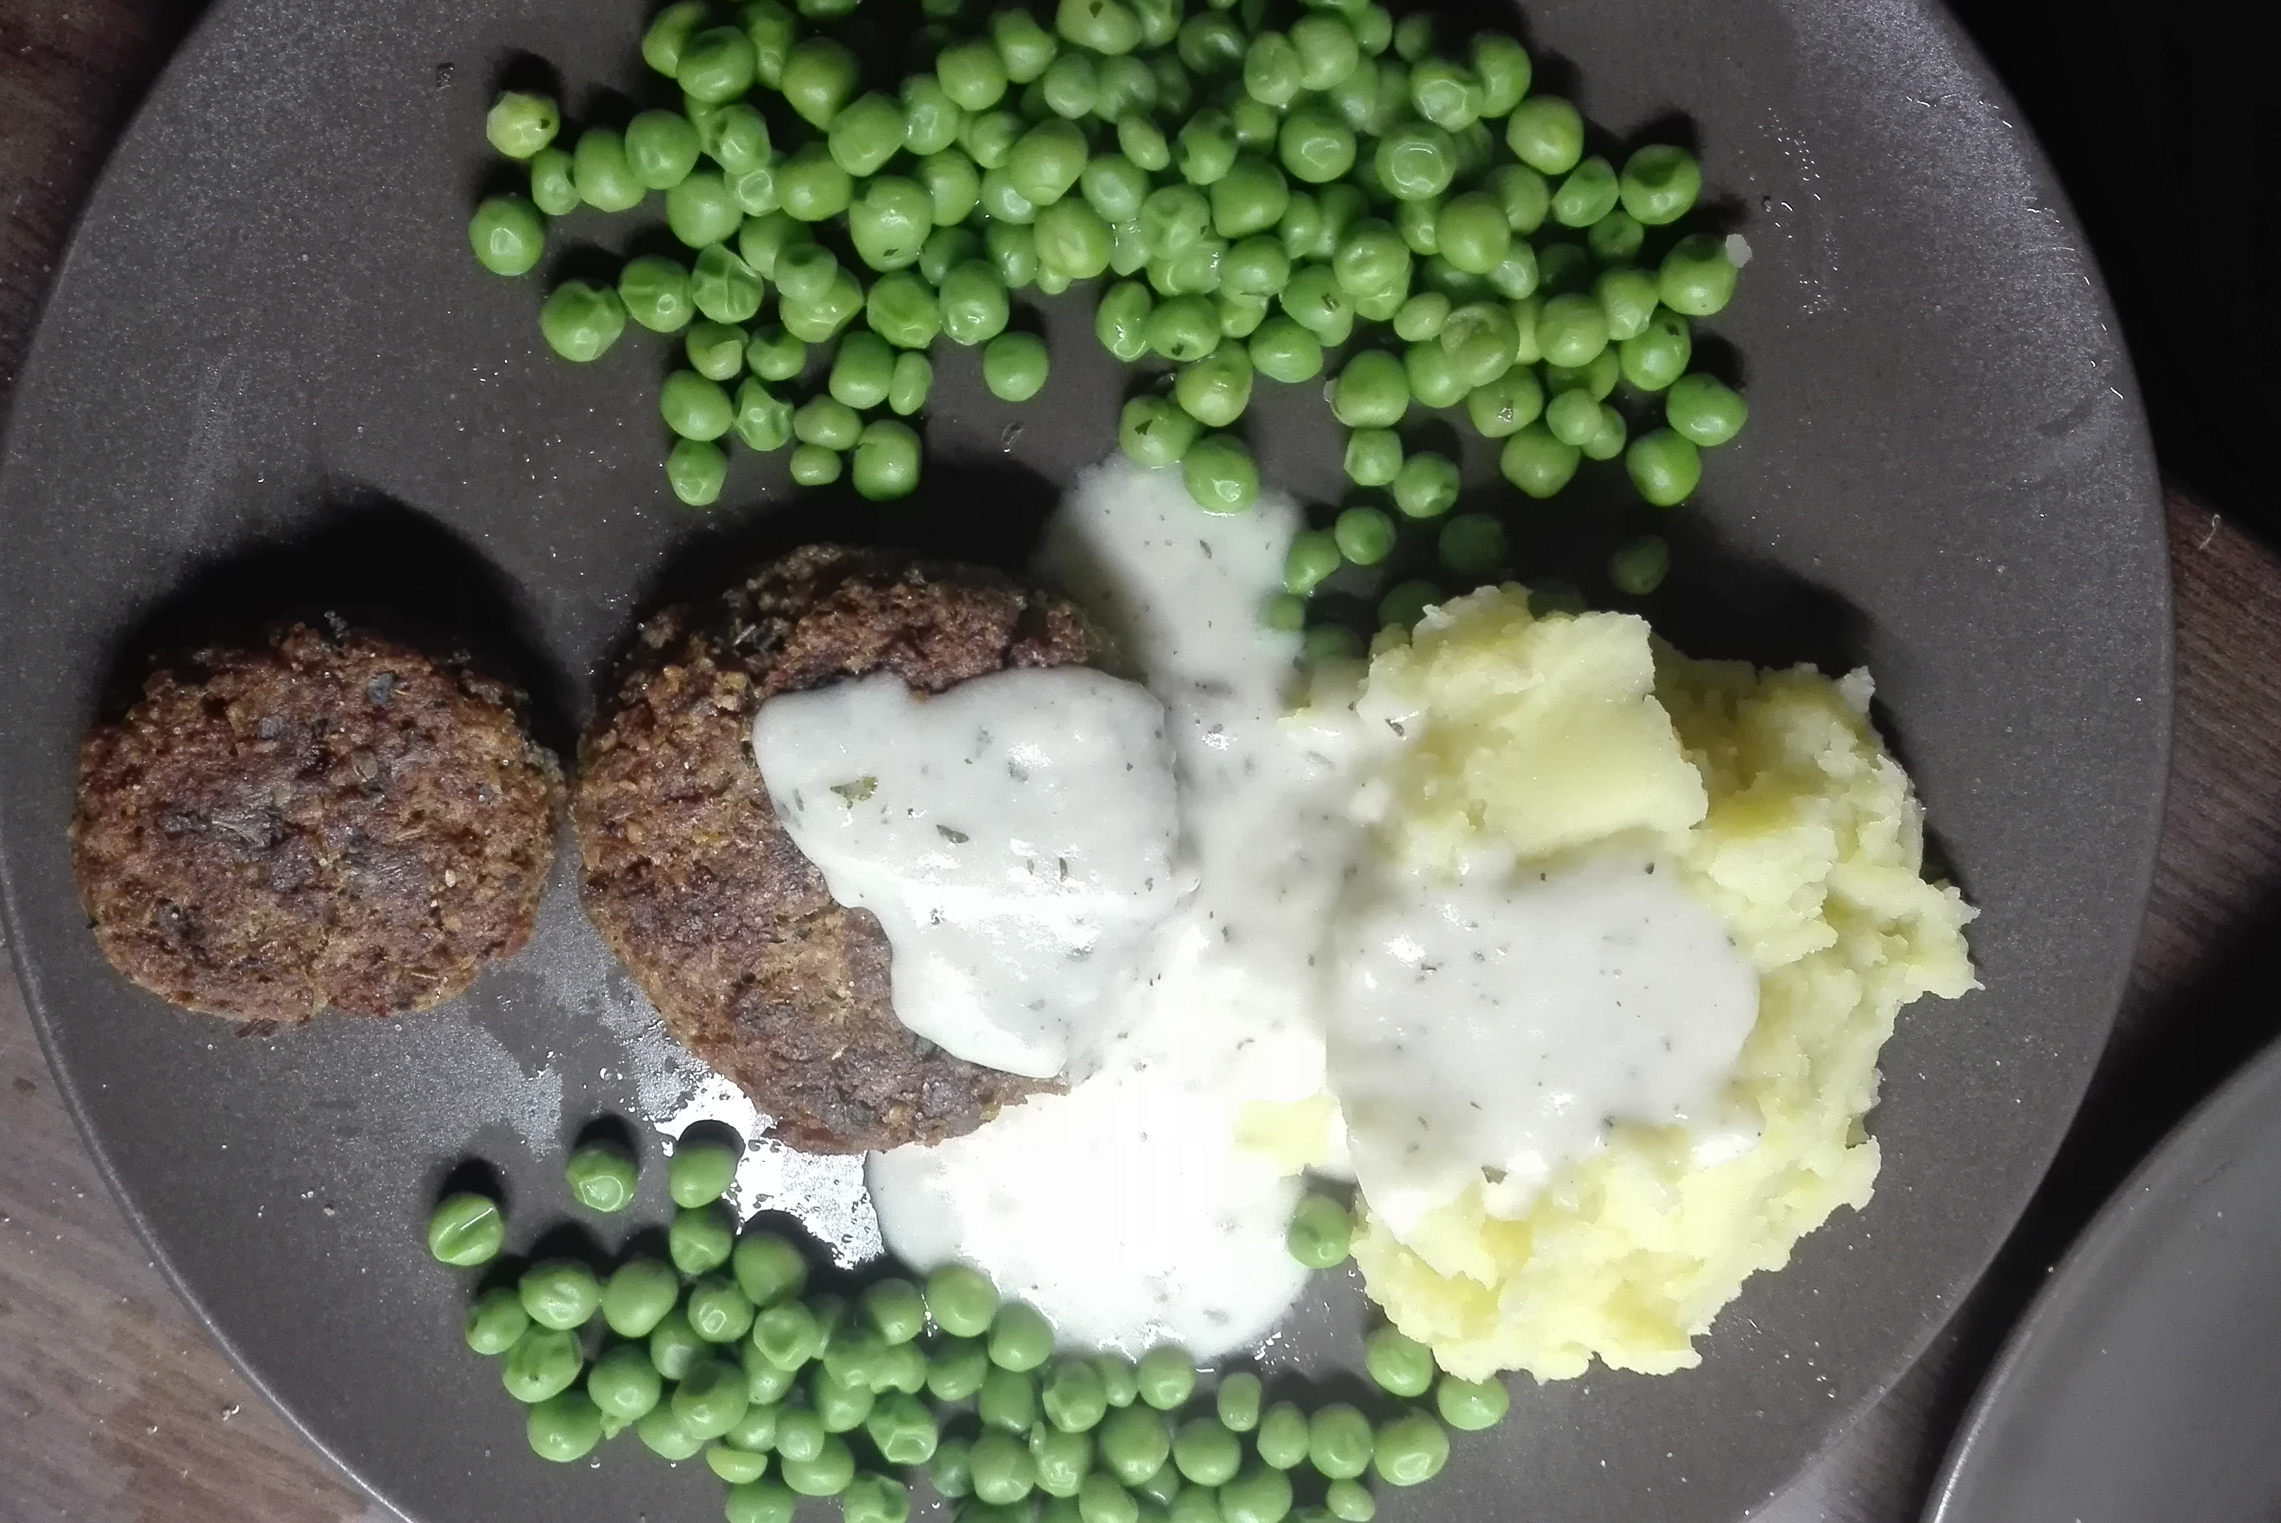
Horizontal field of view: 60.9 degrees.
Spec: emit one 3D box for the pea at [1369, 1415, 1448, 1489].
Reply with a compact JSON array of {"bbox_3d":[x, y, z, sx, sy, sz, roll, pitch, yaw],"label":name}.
[{"bbox_3d":[0.035,0.090,0.255,0.010,0.010,0.010,0,101,-1],"label":"pea"}]

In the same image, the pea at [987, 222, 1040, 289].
[{"bbox_3d":[-0.014,-0.058,0.223,0.007,0.007,0.008,0,101,-1],"label":"pea"}]

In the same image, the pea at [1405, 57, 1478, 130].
[{"bbox_3d":[0.040,-0.088,0.255,0.009,0.009,0.009,0,82,0],"label":"pea"}]

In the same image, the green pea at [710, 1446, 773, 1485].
[{"bbox_3d":[-0.053,0.093,0.258,0.008,0.007,0.005,13,101,-4],"label":"green pea"}]

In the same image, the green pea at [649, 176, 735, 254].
[{"bbox_3d":[-0.050,-0.063,0.223,0.009,0.008,0.009,0,102,-2],"label":"green pea"}]

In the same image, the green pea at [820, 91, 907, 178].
[{"bbox_3d":[-0.030,-0.069,0.215,0.009,0.009,0.010,0,101,-1],"label":"green pea"}]

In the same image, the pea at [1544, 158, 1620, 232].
[{"bbox_3d":[0.052,-0.066,0.226,0.008,0.008,0.008,0,102,-2],"label":"pea"}]

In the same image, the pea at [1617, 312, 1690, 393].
[{"bbox_3d":[0.061,-0.048,0.228,0.008,0.009,0.009,0,101,-1],"label":"pea"}]

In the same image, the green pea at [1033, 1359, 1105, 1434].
[{"bbox_3d":[-0.009,0.077,0.236,0.009,0.008,0.009,0,83,-1],"label":"green pea"}]

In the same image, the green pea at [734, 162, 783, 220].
[{"bbox_3d":[-0.045,-0.066,0.225,0.007,0.007,0.007,0,102,-2],"label":"green pea"}]

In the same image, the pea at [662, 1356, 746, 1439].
[{"bbox_3d":[-0.052,0.076,0.231,0.010,0.009,0.010,0,83,-1],"label":"pea"}]

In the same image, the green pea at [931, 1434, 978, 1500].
[{"bbox_3d":[-0.024,0.094,0.259,0.007,0.008,0.008,0,102,-2],"label":"green pea"}]

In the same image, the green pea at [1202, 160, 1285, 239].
[{"bbox_3d":[0.012,-0.063,0.218,0.009,0.009,0.009,0,101,-1],"label":"green pea"}]

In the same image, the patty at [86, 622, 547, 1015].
[{"bbox_3d":[-0.097,0.008,0.229,0.054,0.021,0.047,0,102,-2],"label":"patty"}]

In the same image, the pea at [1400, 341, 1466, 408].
[{"bbox_3d":[0.039,-0.051,0.255,0.008,0.008,0.009,0,82,0],"label":"pea"}]

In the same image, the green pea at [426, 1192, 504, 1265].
[{"bbox_3d":[-0.086,0.060,0.248,0.010,0.009,0.009,0,102,-2],"label":"green pea"}]

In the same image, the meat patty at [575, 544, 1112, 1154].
[{"bbox_3d":[-0.034,0.011,0.239,0.073,0.022,0.075,0,83,-1],"label":"meat patty"}]

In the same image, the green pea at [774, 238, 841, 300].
[{"bbox_3d":[-0.042,-0.063,0.247,0.008,0.008,0.008,0,83,-1],"label":"green pea"}]

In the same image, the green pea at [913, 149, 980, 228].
[{"bbox_3d":[-0.026,-0.075,0.256,0.009,0.009,0.010,0,82,0],"label":"green pea"}]

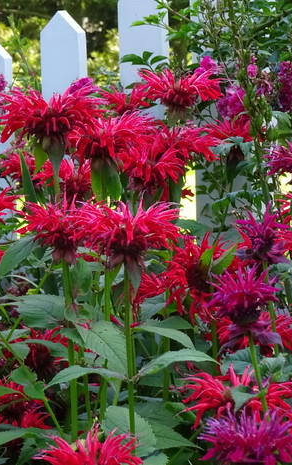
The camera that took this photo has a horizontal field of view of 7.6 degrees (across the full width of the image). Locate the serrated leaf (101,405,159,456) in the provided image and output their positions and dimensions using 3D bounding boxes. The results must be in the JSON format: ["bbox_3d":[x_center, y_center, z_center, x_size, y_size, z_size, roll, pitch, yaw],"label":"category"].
[{"bbox_3d":[-0.017,0.191,2.100,0.053,0.050,0.030,-1,3,0],"label":"serrated leaf"}]

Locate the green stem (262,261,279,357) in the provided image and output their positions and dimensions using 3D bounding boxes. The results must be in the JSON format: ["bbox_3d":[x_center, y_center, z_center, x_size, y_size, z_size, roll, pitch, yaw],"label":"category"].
[{"bbox_3d":[0.121,0.073,2.120,0.006,0.093,0.006,-6,0,0],"label":"green stem"}]

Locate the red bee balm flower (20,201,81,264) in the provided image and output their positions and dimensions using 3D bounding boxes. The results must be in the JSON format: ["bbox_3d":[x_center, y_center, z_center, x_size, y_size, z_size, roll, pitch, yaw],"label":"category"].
[{"bbox_3d":[-0.085,0.000,2.070,0.070,0.060,0.070,0,5,0],"label":"red bee balm flower"}]

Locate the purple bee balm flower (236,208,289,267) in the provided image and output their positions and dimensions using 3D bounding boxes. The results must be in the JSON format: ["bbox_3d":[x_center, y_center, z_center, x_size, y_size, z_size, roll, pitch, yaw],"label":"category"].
[{"bbox_3d":[0.119,0.004,2.250,0.054,0.060,0.054,0,3,0],"label":"purple bee balm flower"}]

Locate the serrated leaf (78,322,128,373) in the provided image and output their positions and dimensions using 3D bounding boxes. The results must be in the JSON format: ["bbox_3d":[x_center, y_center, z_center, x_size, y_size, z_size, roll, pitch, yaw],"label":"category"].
[{"bbox_3d":[-0.041,0.107,2.050,0.040,0.070,0.014,-25,-24,-39],"label":"serrated leaf"}]

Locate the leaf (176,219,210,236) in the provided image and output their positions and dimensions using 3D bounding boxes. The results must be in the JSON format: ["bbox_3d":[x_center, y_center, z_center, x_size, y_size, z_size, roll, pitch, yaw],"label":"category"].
[{"bbox_3d":[0.054,-0.004,2.550,0.046,0.025,0.040,-1,3,0],"label":"leaf"}]

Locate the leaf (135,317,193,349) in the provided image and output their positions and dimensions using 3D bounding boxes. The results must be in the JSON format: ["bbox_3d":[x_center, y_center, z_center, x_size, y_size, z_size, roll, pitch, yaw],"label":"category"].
[{"bbox_3d":[0.018,0.093,2.020,0.060,0.016,0.027,26,22,18],"label":"leaf"}]

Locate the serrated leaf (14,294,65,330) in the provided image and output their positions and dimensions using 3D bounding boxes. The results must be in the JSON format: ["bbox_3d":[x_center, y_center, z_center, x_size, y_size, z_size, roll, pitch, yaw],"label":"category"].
[{"bbox_3d":[-0.108,0.079,2.200,0.062,0.018,0.038,14,53,19],"label":"serrated leaf"}]

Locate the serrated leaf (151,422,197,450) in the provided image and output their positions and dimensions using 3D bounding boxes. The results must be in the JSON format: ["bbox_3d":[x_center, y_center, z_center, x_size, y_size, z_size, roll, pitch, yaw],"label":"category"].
[{"bbox_3d":[0.024,0.190,2.050,0.057,0.013,0.035,30,39,15],"label":"serrated leaf"}]

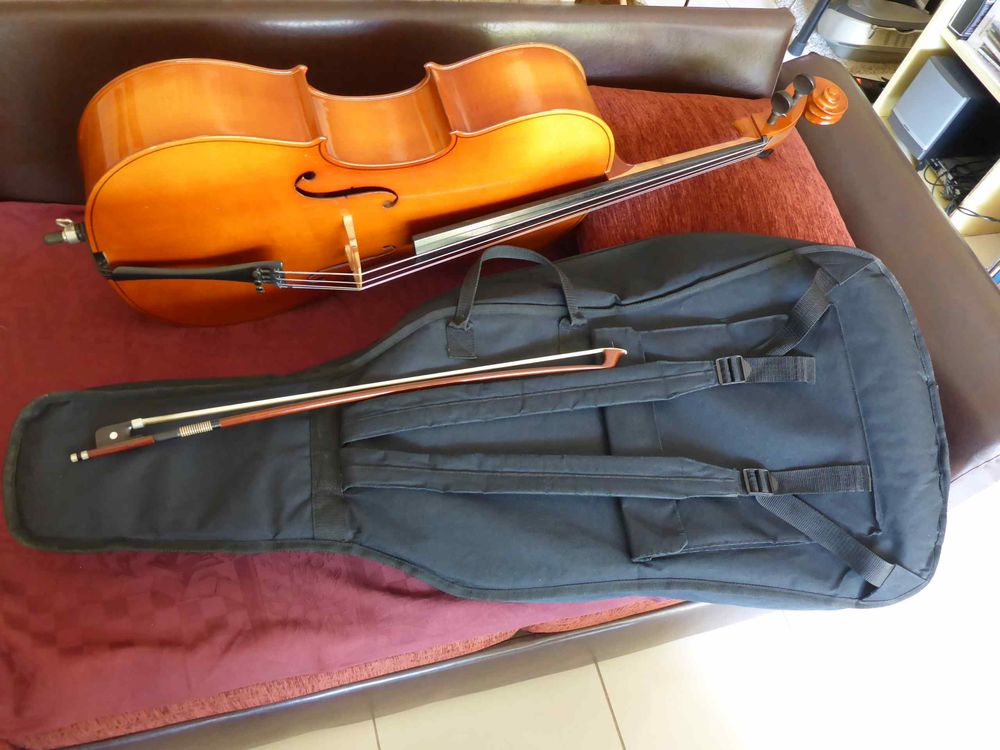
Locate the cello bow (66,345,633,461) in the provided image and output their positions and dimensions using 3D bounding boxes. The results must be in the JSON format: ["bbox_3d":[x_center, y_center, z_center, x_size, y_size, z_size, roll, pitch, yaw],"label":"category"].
[{"bbox_3d":[-0.169,0.026,1.056,0.721,0.014,0.043,-10,60,-13],"label":"cello bow"}]

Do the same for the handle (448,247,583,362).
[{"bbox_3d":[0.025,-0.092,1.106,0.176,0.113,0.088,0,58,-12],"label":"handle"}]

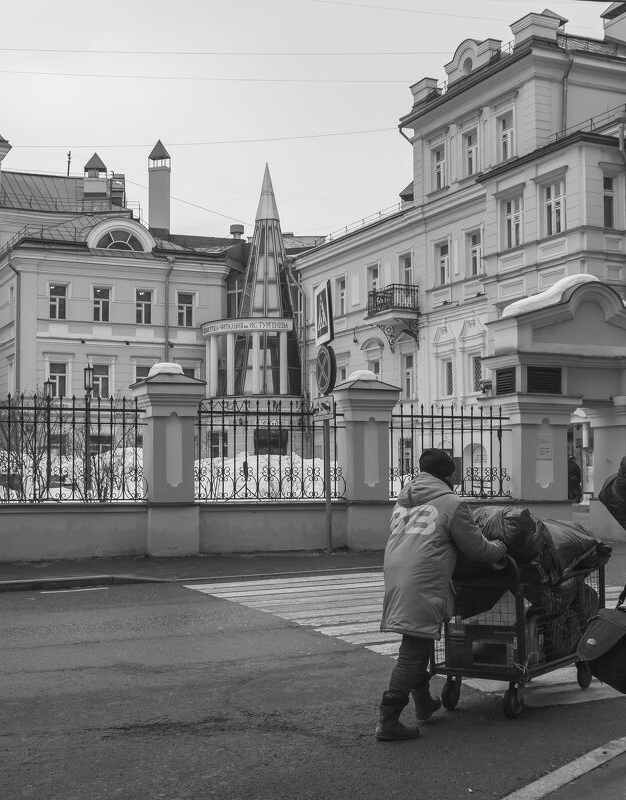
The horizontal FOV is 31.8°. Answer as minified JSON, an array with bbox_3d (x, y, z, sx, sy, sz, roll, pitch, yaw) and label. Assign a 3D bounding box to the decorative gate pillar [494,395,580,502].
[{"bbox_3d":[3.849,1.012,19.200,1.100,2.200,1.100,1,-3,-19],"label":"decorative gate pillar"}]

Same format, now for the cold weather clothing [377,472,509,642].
[{"bbox_3d":[0.765,0.888,6.420,0.550,0.930,0.600,-3,-5,35],"label":"cold weather clothing"}]

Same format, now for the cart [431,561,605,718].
[{"bbox_3d":[1.400,1.510,7.320,0.660,0.930,1.270,-3,-5,35],"label":"cart"}]

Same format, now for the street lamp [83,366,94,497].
[{"bbox_3d":[-6.327,0.883,31.000,0.280,3.700,0.280,2,-4,-23],"label":"street lamp"}]

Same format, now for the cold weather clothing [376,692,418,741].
[{"bbox_3d":[0.465,1.733,6.050,0.265,0.265,0.110,2,-4,-40],"label":"cold weather clothing"}]

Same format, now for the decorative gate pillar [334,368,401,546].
[{"bbox_3d":[0.869,0.985,18.200,0.920,2.950,0.920,1,-3,-19],"label":"decorative gate pillar"}]

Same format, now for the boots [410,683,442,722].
[{"bbox_3d":[0.664,1.787,6.520,0.115,0.240,0.265,-3,-5,38],"label":"boots"}]

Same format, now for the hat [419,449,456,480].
[{"bbox_3d":[0.724,0.375,6.400,0.200,0.190,0.230,-3,-4,37],"label":"hat"}]

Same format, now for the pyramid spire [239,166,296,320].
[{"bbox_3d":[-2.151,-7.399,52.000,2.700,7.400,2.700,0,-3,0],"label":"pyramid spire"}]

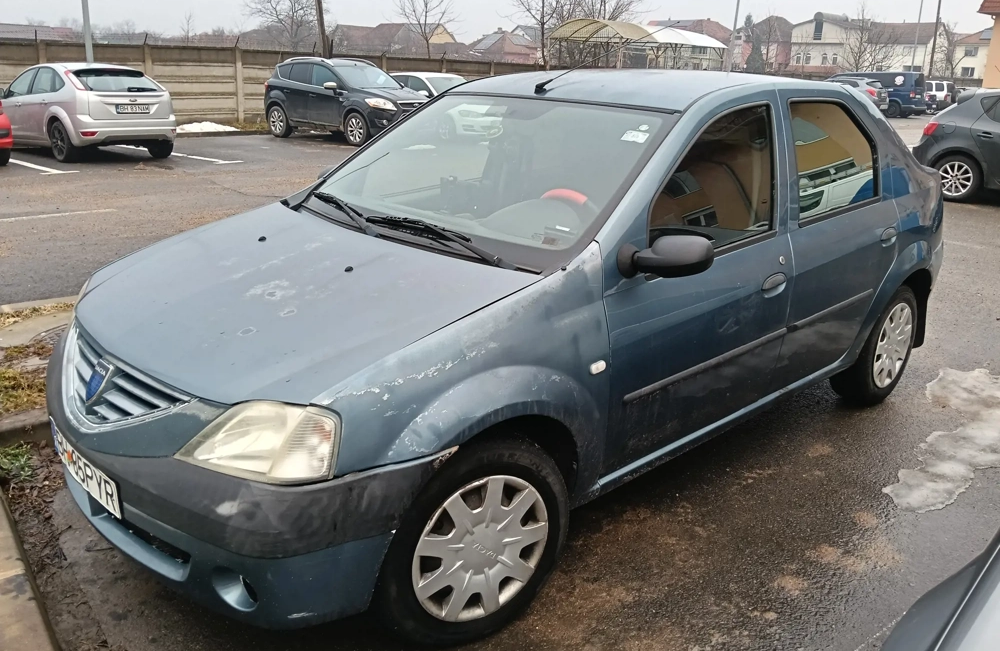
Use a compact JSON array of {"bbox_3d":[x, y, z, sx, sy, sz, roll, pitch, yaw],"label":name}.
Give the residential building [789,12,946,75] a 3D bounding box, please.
[{"bbox_3d":[55.274,-39.849,116.247,19.648,10.800,8.933,17,23,40],"label":"residential building"}]

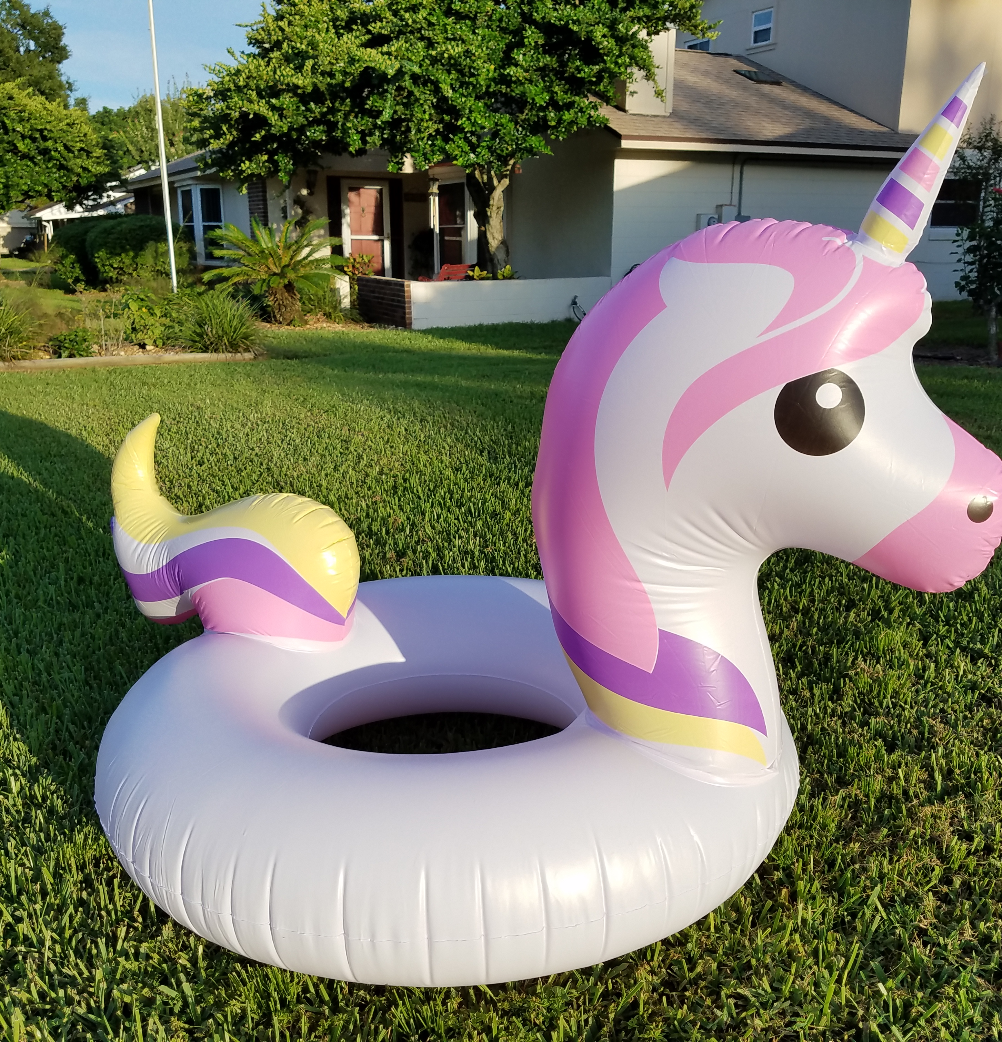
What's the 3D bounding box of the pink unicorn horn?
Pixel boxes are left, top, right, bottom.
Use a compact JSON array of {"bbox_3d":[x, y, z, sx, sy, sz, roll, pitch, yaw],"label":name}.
[{"bbox_3d":[0.548,-0.457,1.334,0.075,0.268,0.075,33,28,20],"label":"pink unicorn horn"}]

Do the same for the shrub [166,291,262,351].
[{"bbox_3d":[-2.610,-1.832,9.502,0.849,0.543,0.850,-4,16,-15],"label":"shrub"}]

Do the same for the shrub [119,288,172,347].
[{"bbox_3d":[-3.313,-1.911,9.740,0.471,0.511,0.500,-5,16,-18],"label":"shrub"}]

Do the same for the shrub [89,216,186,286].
[{"bbox_3d":[-6.839,-5.022,19.671,1.744,1.377,1.800,-5,16,-18],"label":"shrub"}]

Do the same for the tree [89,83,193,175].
[{"bbox_3d":[-13.618,-13.125,39.956,3.751,6.780,4.300,-5,16,-17],"label":"tree"}]

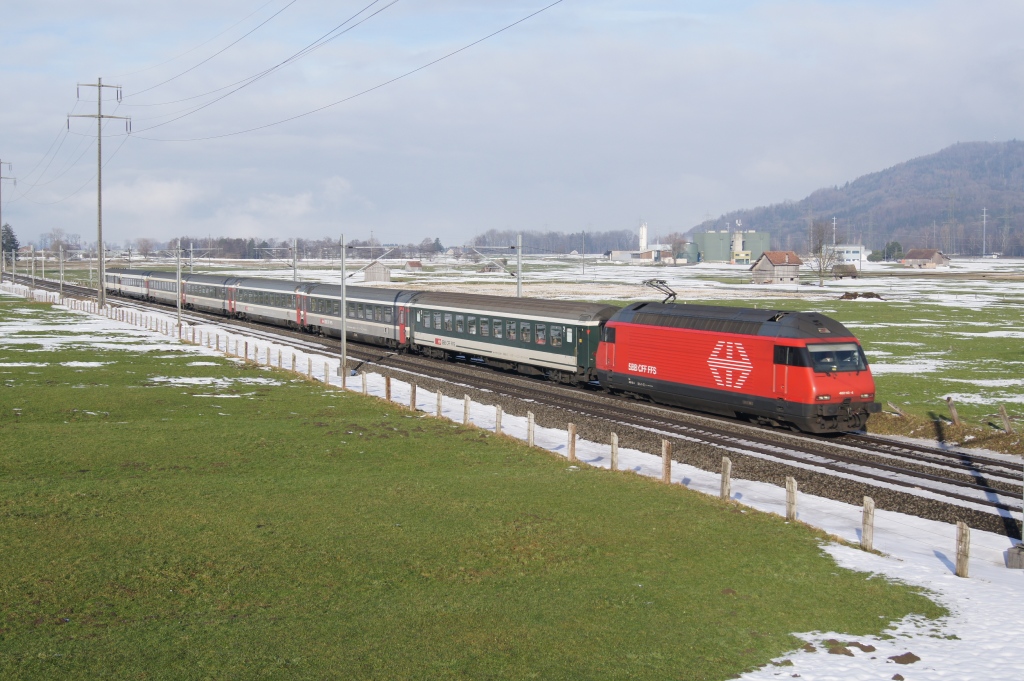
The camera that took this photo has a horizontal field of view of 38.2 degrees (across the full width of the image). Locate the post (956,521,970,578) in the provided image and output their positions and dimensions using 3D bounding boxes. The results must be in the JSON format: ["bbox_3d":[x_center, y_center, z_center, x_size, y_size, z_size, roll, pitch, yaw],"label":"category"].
[{"bbox_3d":[9.803,4.537,32.143,0.200,1.209,0.220,-1,4,-22],"label":"post"}]

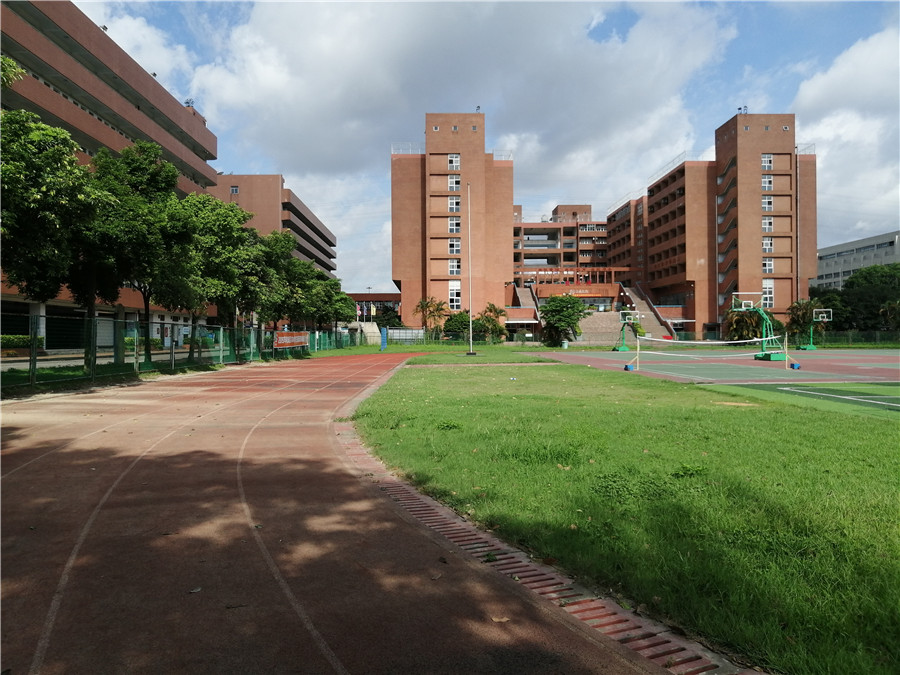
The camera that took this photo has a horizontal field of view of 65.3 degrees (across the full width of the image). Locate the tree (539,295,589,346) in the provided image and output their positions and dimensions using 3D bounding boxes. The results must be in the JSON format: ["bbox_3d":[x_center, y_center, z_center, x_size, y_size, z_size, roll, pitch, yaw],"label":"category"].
[{"bbox_3d":[15.845,-2.345,98.000,7.000,7.300,6.600,0,0,0],"label":"tree"}]

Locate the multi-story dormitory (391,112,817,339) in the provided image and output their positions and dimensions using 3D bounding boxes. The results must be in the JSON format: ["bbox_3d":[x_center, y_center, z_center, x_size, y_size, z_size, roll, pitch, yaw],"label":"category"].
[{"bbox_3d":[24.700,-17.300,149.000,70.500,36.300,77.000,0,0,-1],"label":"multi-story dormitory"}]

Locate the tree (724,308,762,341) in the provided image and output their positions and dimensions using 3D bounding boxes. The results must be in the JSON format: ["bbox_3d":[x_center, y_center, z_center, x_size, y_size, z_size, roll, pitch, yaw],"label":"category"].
[{"bbox_3d":[42.645,-1.816,102.000,5.400,4.900,5.200,0,0,0],"label":"tree"}]

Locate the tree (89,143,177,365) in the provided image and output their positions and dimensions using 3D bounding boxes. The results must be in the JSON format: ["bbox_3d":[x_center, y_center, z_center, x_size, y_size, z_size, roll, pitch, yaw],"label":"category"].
[{"bbox_3d":[-19.744,-5.390,44.000,6.000,14.000,6.000,0,0,0],"label":"tree"}]

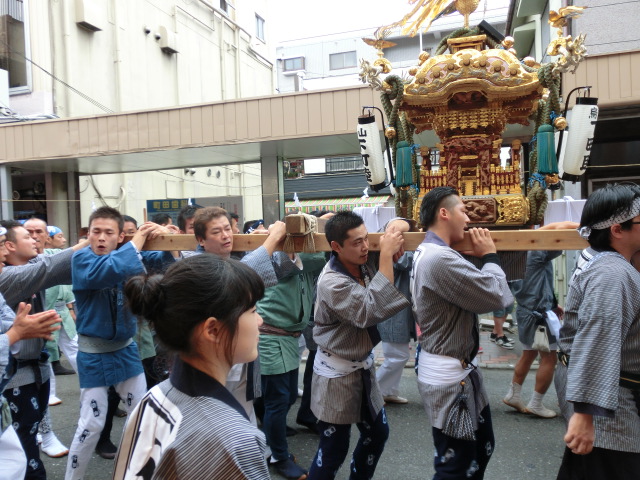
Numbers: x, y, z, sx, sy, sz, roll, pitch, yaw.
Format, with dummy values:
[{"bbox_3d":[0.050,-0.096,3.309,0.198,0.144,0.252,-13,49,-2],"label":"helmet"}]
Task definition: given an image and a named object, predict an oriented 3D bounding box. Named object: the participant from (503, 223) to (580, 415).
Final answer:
[{"bbox_3d":[1.760,0.565,4.060,0.660,1.620,0.550,-2,2,18],"label":"participant"}]

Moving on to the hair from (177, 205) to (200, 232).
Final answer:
[{"bbox_3d":[-0.815,-0.137,3.260,0.210,0.200,0.180,-1,2,42],"label":"hair"}]

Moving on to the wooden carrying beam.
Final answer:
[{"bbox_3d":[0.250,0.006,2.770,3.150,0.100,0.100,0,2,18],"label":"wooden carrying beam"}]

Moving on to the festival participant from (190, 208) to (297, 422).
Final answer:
[{"bbox_3d":[-0.430,0.665,2.800,0.550,1.660,0.580,-1,2,34],"label":"festival participant"}]

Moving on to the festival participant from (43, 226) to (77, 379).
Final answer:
[{"bbox_3d":[-2.370,0.695,4.850,0.520,1.640,0.500,-1,2,20],"label":"festival participant"}]

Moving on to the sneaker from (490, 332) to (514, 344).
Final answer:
[{"bbox_3d":[2.180,1.172,6.180,0.290,0.110,0.105,-1,2,29],"label":"sneaker"}]

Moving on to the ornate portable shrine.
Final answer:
[{"bbox_3d":[0.945,-0.860,3.320,1.200,1.580,1.200,-2,2,18],"label":"ornate portable shrine"}]

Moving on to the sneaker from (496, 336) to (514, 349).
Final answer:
[{"bbox_3d":[2.140,1.185,5.990,0.105,0.110,0.285,-4,2,-44],"label":"sneaker"}]

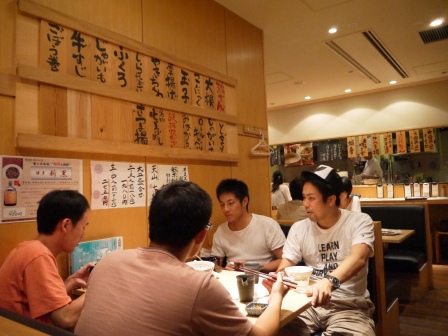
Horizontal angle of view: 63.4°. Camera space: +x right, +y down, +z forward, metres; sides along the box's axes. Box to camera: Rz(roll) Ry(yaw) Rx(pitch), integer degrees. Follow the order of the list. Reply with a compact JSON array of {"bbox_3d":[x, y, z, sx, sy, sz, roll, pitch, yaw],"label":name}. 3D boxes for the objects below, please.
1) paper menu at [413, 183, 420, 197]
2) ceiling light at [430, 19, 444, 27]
[{"bbox_3d":[2.993,0.340,5.620,0.100,0.215,0.030,-4,-4,37],"label":"paper menu"},{"bbox_3d":[2.000,-1.363,3.394,0.125,0.050,0.125,-4,-4,37],"label":"ceiling light"}]

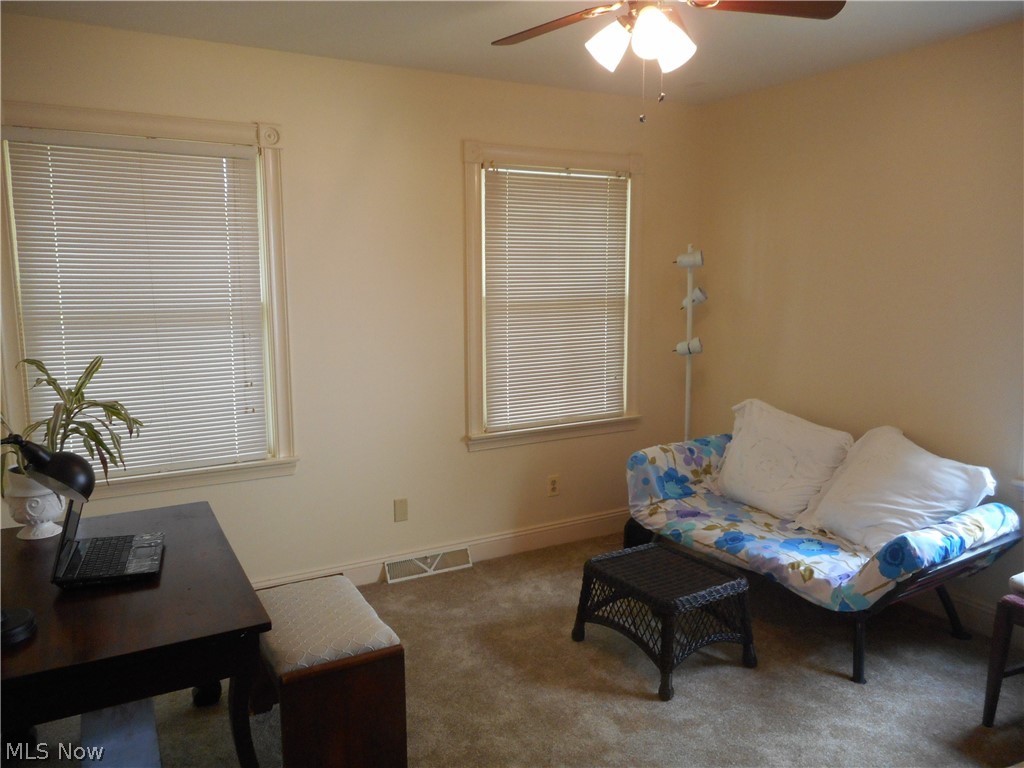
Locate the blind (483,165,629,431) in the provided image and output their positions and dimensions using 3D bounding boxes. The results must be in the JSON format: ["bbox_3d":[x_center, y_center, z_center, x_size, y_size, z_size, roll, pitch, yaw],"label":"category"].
[{"bbox_3d":[0.253,-0.446,3.914,0.875,1.326,0.045,-5,10,-28],"label":"blind"}]

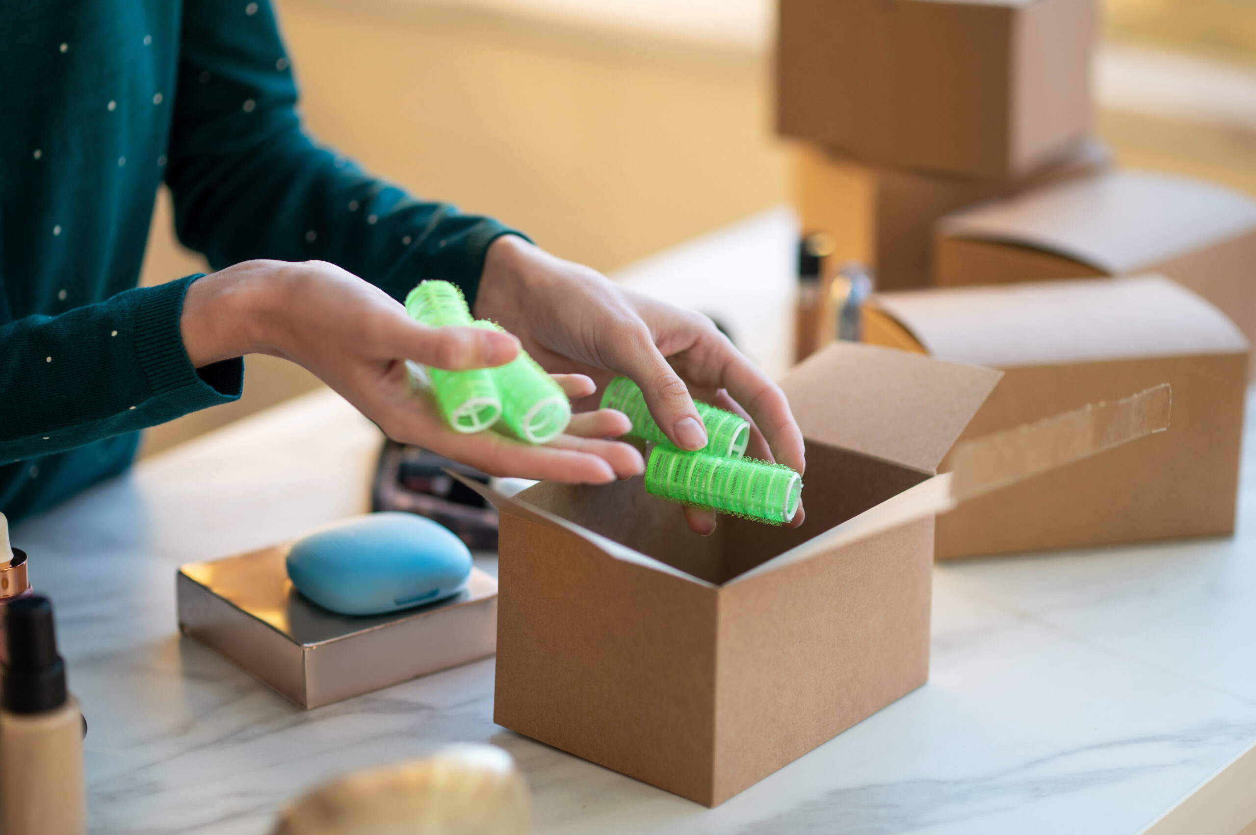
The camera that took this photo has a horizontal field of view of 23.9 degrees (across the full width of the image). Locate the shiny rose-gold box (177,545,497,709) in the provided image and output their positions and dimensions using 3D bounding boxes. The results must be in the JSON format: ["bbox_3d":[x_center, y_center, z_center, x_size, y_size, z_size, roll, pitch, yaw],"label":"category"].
[{"bbox_3d":[-0.129,0.088,1.356,0.112,0.030,0.105,-15,26,-36],"label":"shiny rose-gold box"}]

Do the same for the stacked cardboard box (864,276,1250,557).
[{"bbox_3d":[0.215,-0.004,1.516,0.160,0.104,0.117,-4,21,-13],"label":"stacked cardboard box"}]

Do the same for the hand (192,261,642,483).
[{"bbox_3d":[-0.085,-0.019,1.197,0.193,0.056,0.084,17,31,12],"label":"hand"}]

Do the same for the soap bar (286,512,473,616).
[{"bbox_3d":[-0.111,0.063,1.333,0.082,0.033,0.066,-11,24,-30],"label":"soap bar"}]

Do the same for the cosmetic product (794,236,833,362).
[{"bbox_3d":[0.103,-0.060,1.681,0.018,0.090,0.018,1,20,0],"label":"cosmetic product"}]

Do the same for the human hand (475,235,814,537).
[{"bbox_3d":[0.010,-0.015,1.275,0.163,0.073,0.083,38,19,13],"label":"human hand"}]

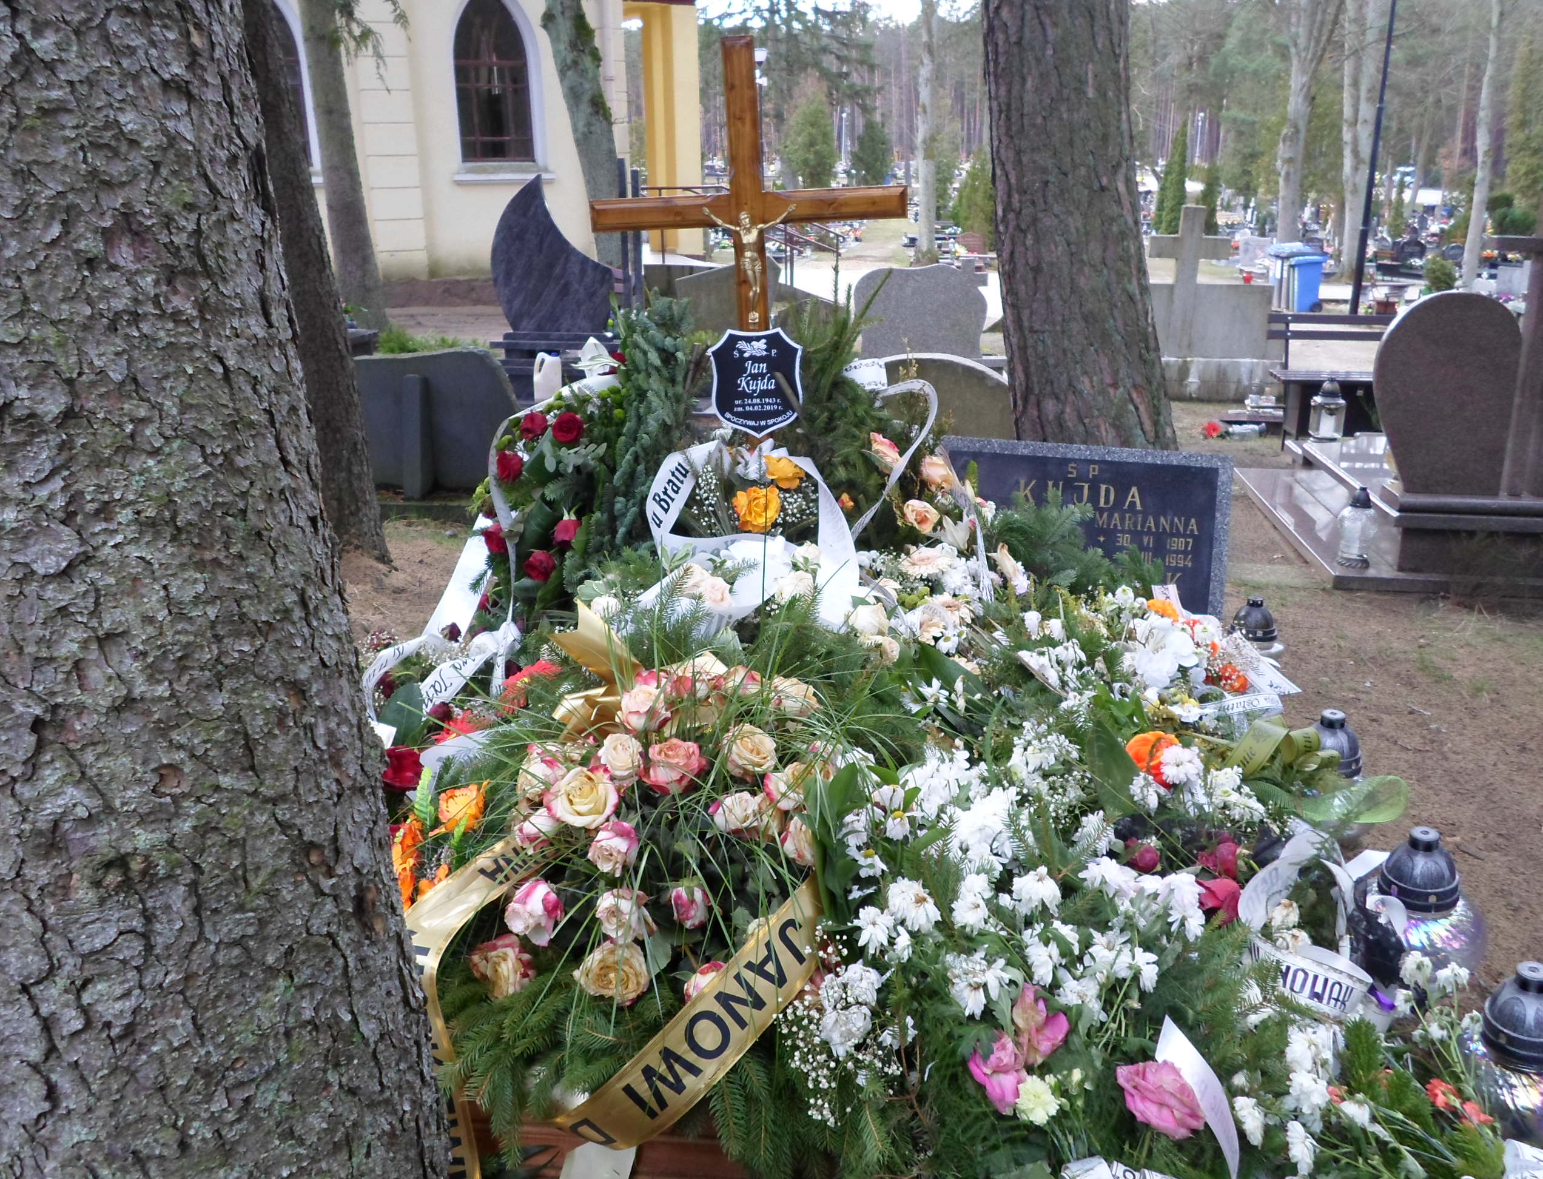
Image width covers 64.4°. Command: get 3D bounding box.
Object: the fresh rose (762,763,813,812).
[{"bbox_3d":[0.023,0.272,1.680,0.068,0.062,0.066,11,42,-10],"label":"fresh rose"}]

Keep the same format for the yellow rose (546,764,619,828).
[{"bbox_3d":[-0.207,0.228,1.340,0.079,0.055,0.076,-1,57,-3],"label":"yellow rose"}]

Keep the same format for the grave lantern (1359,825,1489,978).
[{"bbox_3d":[1.067,0.537,2.049,0.215,0.300,0.215,-1,19,0],"label":"grave lantern"}]

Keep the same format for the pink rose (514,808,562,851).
[{"bbox_3d":[-0.263,0.268,1.380,0.055,0.055,0.050,12,14,37],"label":"pink rose"}]

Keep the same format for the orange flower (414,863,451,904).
[{"bbox_3d":[-0.414,0.360,1.500,0.055,0.045,0.055,3,46,11],"label":"orange flower"}]

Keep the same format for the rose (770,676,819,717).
[{"bbox_3d":[0.035,0.160,1.830,0.068,0.058,0.066,11,28,2],"label":"rose"}]

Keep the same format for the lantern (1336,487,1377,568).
[{"bbox_3d":[2.148,-0.228,4.500,0.140,0.300,0.140,-1,17,0],"label":"lantern"}]

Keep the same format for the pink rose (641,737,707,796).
[{"bbox_3d":[-0.110,0.202,1.400,0.070,0.058,0.070,-4,36,-5],"label":"pink rose"}]

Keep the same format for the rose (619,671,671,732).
[{"bbox_3d":[-0.151,0.134,1.460,0.060,0.064,0.060,-13,42,-7],"label":"rose"}]

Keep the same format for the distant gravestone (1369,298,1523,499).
[{"bbox_3d":[2.514,-0.736,4.619,0.508,0.747,0.090,2,17,10],"label":"distant gravestone"}]

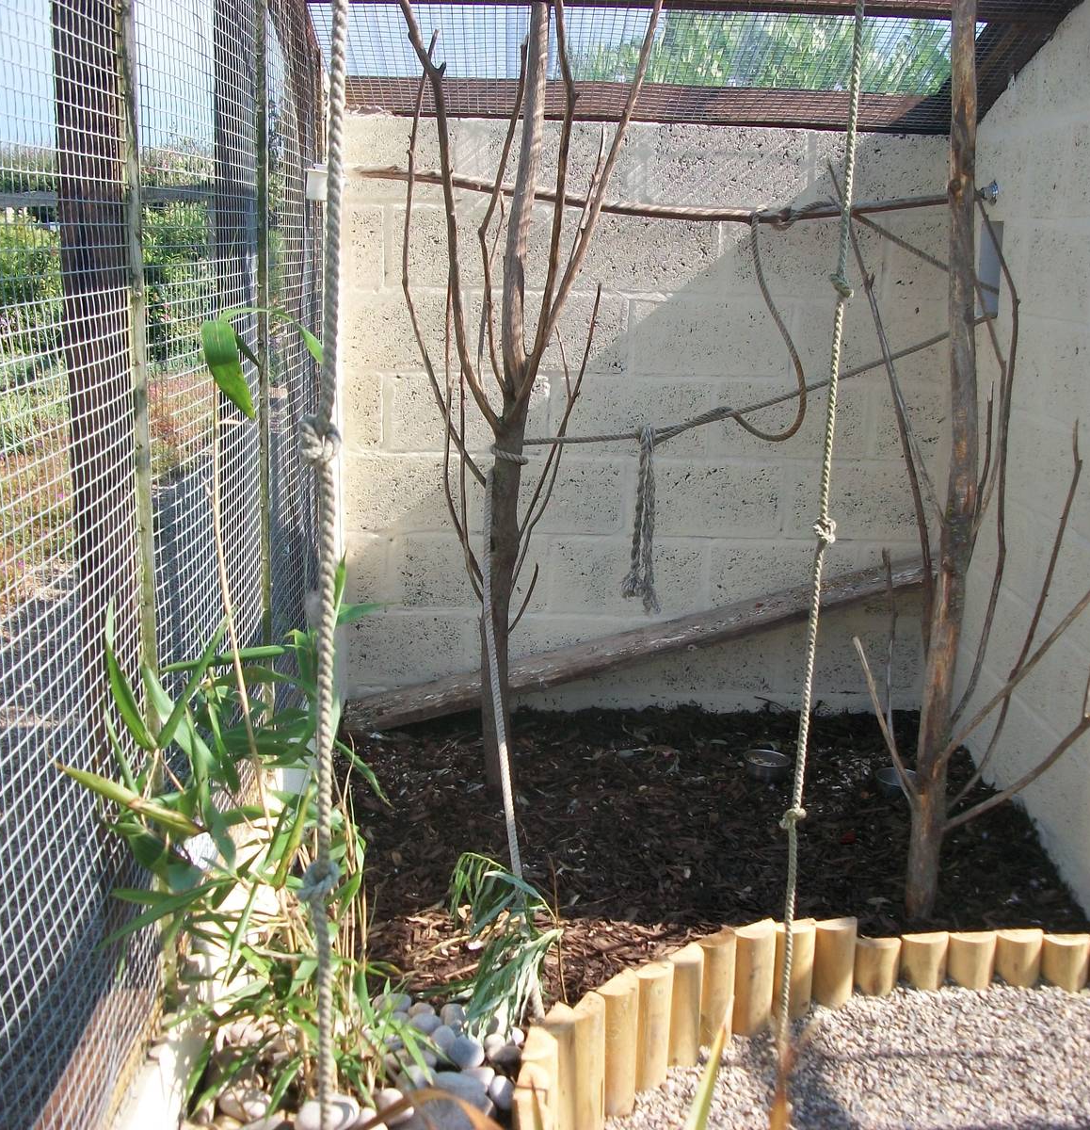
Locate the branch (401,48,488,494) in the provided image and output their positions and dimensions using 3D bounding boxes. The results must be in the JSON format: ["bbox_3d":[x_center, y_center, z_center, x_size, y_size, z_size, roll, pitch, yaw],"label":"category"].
[{"bbox_3d":[-0.227,-0.672,3.186,0.197,0.979,0.110,1,13,-2],"label":"branch"}]

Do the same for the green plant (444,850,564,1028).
[{"bbox_3d":[-0.077,0.657,2.499,0.211,0.266,0.190,1,13,-2],"label":"green plant"}]

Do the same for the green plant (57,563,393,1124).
[{"bbox_3d":[-0.436,0.446,2.110,0.380,0.860,0.500,1,13,-2],"label":"green plant"}]

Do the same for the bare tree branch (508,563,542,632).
[{"bbox_3d":[-0.049,0.079,3.359,0.080,0.171,0.050,1,13,-2],"label":"bare tree branch"}]

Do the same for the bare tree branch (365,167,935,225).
[{"bbox_3d":[0.299,-0.922,3.562,1.564,0.162,0.070,1,13,-2],"label":"bare tree branch"}]

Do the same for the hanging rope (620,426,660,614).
[{"bbox_3d":[0.241,-0.108,3.415,0.098,0.471,0.055,1,13,-2],"label":"hanging rope"}]

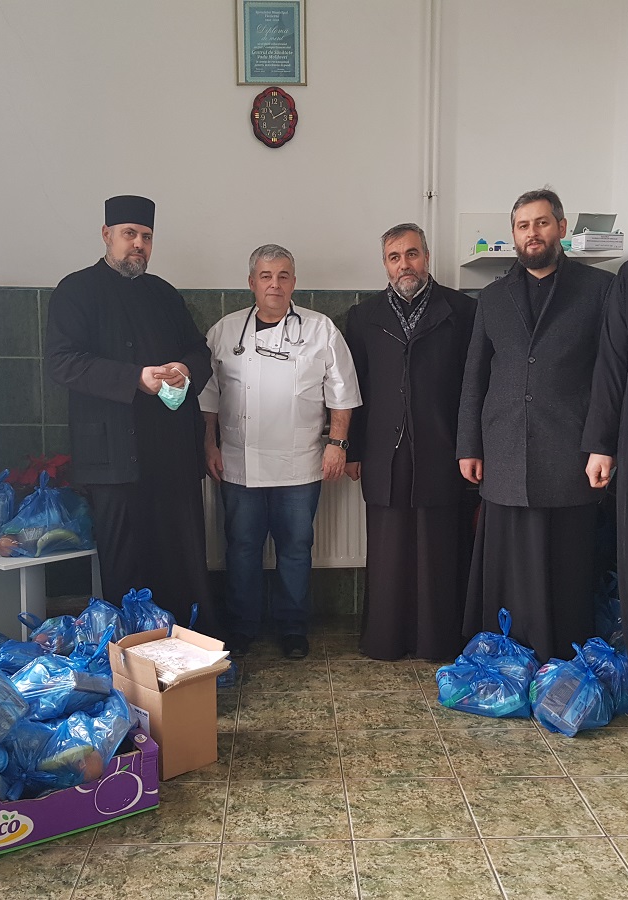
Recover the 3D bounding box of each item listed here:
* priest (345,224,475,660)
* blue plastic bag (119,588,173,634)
[{"bbox_3d":[0.385,-0.027,3.704,0.530,1.760,0.360,0,7,2],"label":"priest"},{"bbox_3d":[-0.605,0.703,3.305,0.250,0.360,0.240,0,7,0],"label":"blue plastic bag"}]

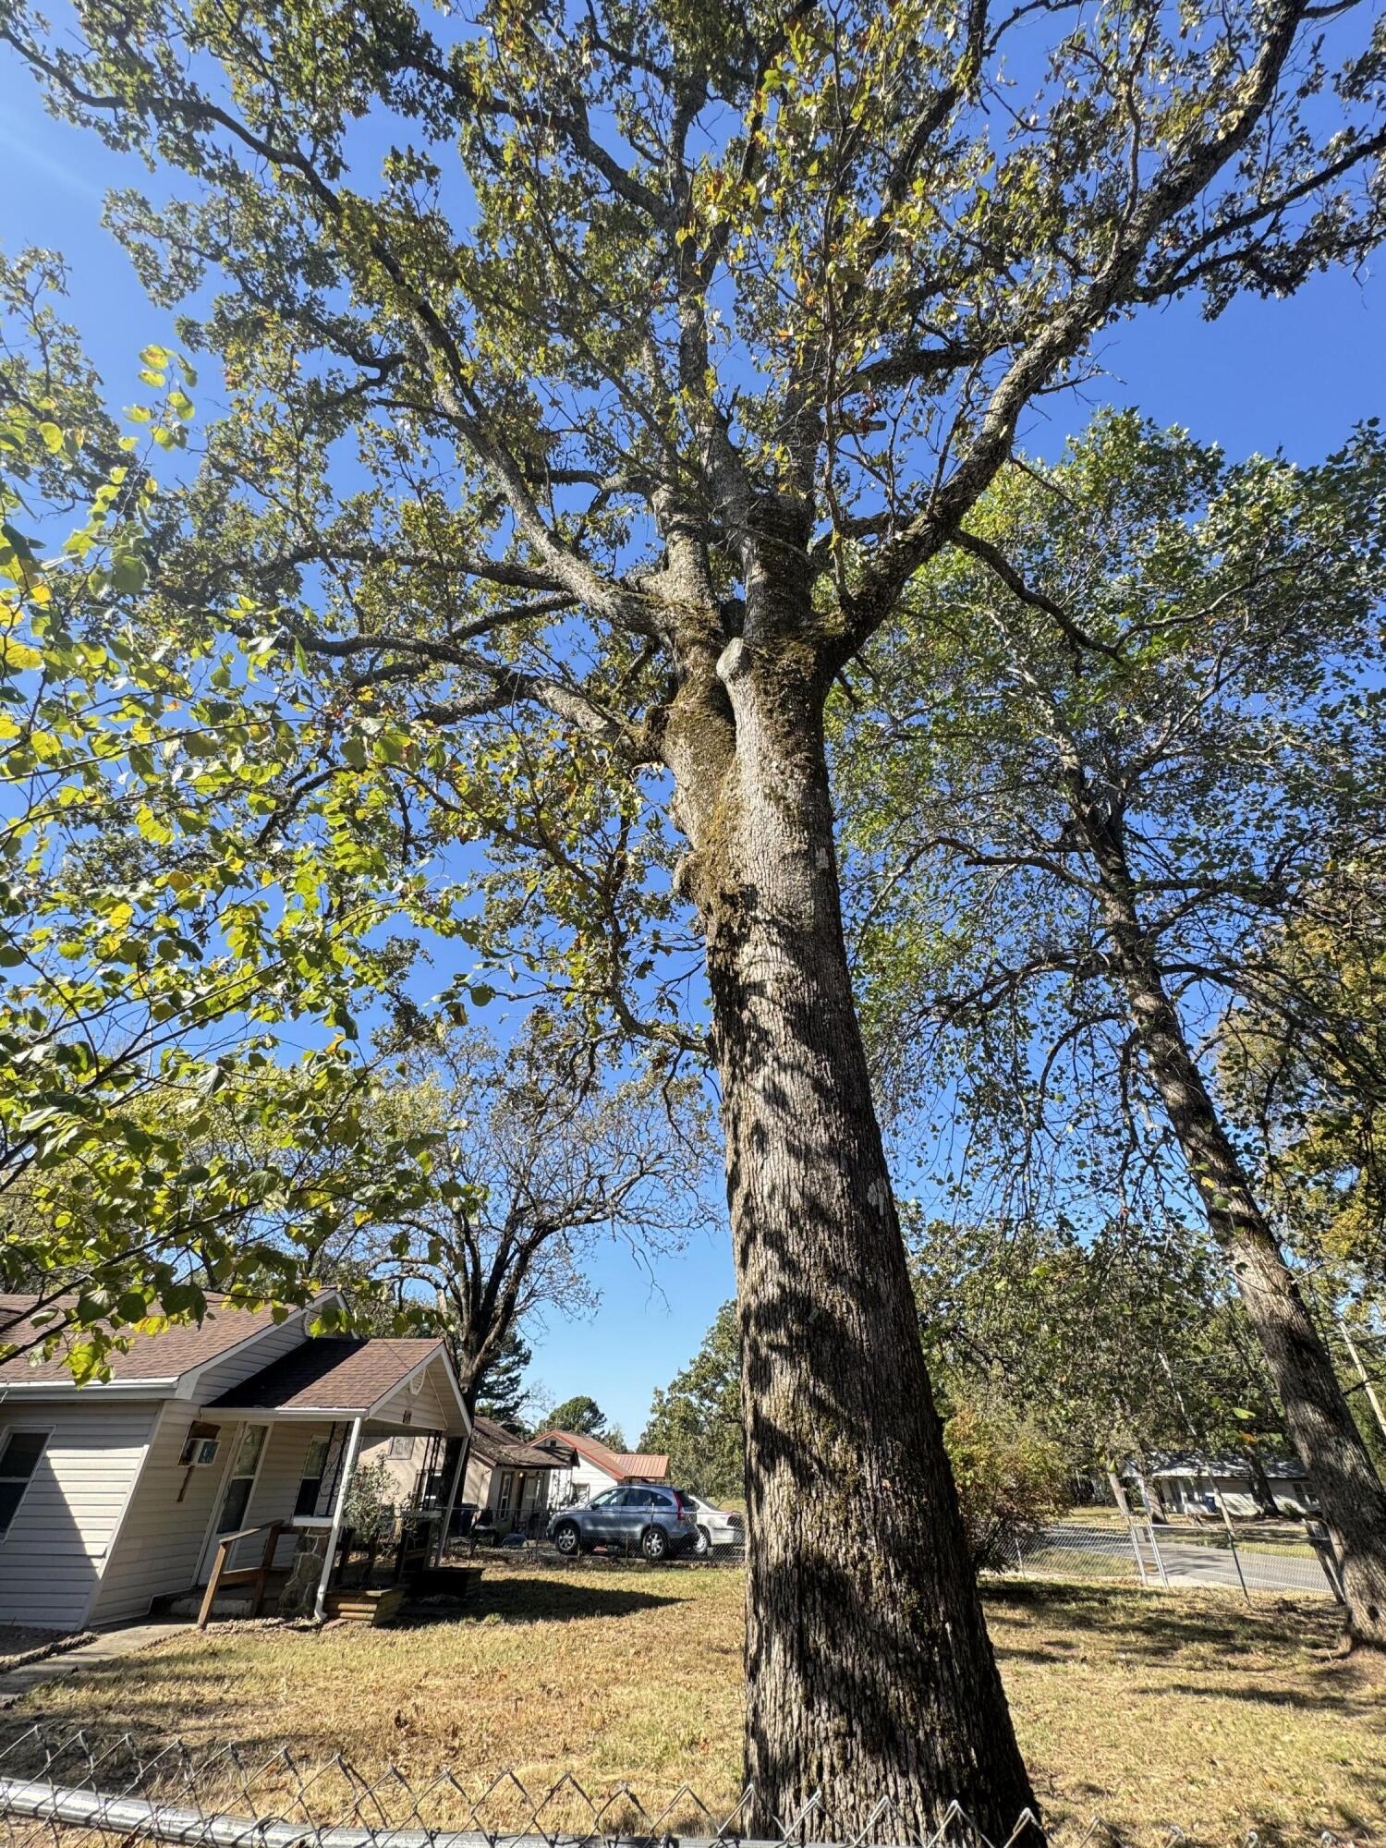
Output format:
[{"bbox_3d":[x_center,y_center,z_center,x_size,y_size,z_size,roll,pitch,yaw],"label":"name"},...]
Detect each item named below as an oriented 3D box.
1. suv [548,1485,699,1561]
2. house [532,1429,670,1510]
[{"bbox_3d":[-2.035,17.494,22.000,4.540,1.680,1.820,-10,-38,14],"label":"suv"},{"bbox_3d":[-6.198,32.731,43.806,10.362,4.635,7.800,-5,-37,7],"label":"house"}]

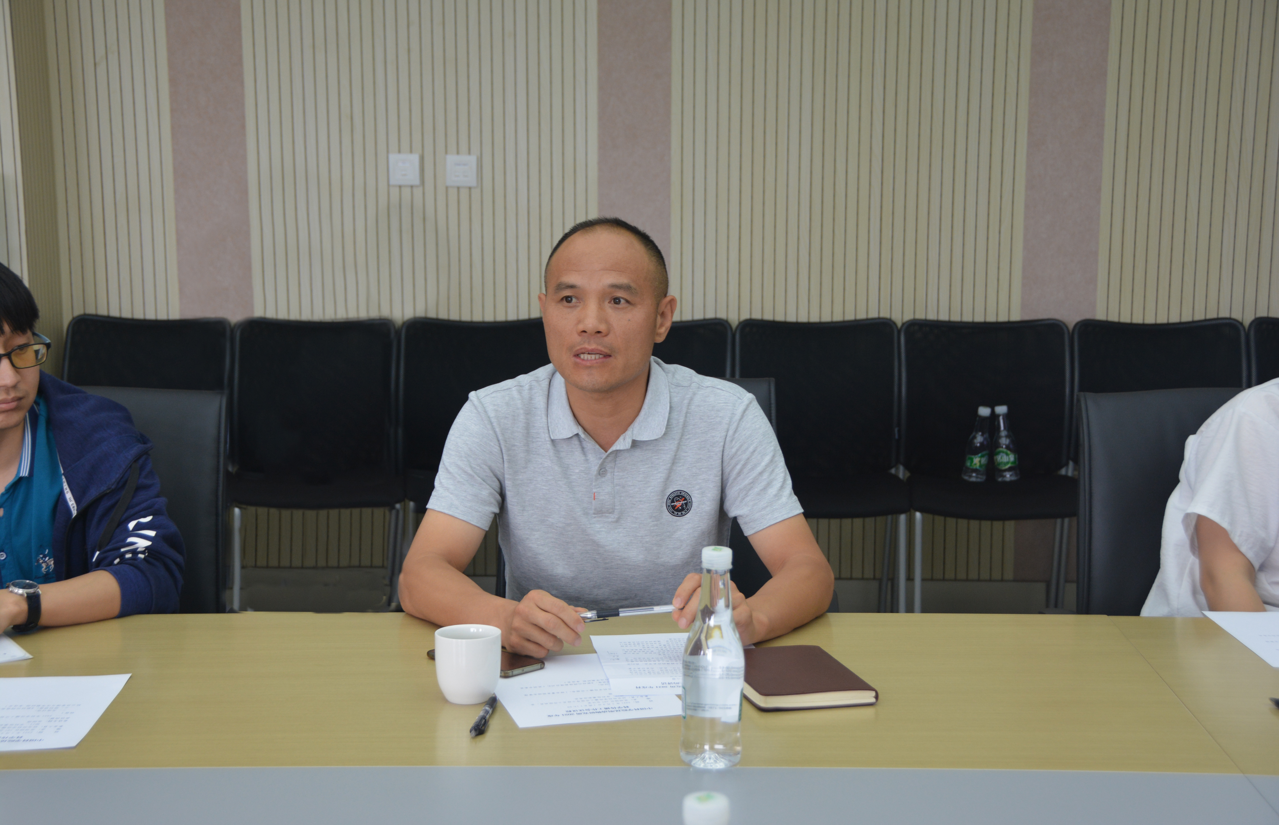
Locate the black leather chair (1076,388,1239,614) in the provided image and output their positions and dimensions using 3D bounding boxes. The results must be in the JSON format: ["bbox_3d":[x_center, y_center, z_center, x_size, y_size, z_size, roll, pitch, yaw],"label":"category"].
[{"bbox_3d":[0.932,0.486,3.286,0.580,1.000,0.640,0,8,-3],"label":"black leather chair"}]

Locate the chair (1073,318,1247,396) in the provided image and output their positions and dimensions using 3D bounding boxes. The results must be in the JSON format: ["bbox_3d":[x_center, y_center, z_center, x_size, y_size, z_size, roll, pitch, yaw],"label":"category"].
[{"bbox_3d":[1.405,0.200,5.707,0.465,0.860,0.580,1,8,5],"label":"chair"}]

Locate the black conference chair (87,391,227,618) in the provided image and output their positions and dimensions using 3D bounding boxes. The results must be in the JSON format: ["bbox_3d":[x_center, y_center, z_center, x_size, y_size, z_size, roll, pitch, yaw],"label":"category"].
[{"bbox_3d":[-0.894,0.484,3.286,0.580,1.000,0.640,0,8,3],"label":"black conference chair"}]

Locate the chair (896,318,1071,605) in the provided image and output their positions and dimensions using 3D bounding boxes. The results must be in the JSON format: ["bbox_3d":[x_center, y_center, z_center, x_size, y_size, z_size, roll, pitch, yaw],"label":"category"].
[{"bbox_3d":[0.942,0.197,5.723,0.465,0.860,0.580,1,8,5],"label":"chair"}]

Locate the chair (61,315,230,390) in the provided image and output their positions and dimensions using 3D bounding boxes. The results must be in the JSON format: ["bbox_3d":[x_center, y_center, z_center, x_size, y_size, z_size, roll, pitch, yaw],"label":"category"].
[{"bbox_3d":[-1.330,0.183,5.799,0.465,0.860,0.580,-1,8,-4],"label":"chair"}]

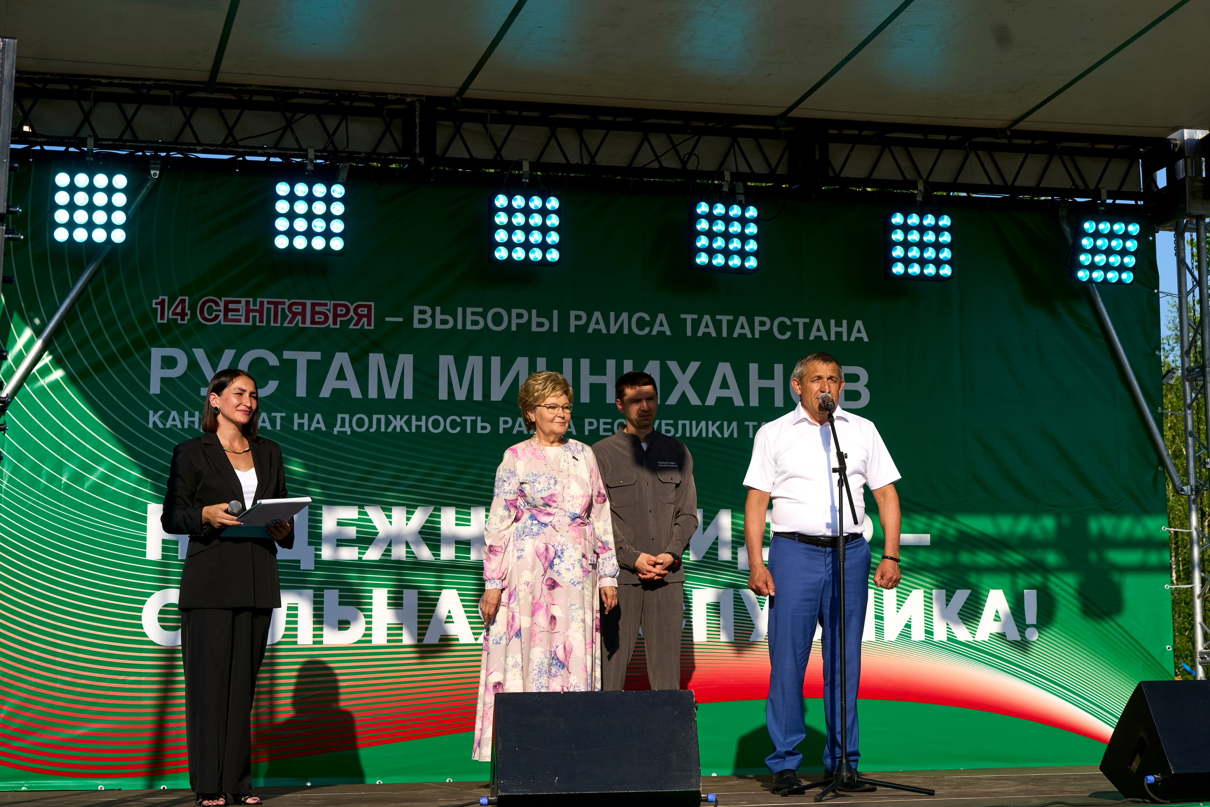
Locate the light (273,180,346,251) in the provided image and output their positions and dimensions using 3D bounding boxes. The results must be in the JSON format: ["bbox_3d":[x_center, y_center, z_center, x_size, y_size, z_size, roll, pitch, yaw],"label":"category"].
[{"bbox_3d":[-1.418,-0.883,8.869,0.338,0.338,0.145,1,-5,-12],"label":"light"}]

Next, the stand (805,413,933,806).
[{"bbox_3d":[0.936,0.735,6.948,0.570,1.470,0.570,0,-7,0],"label":"stand"}]

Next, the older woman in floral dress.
[{"bbox_3d":[-0.227,0.695,7.479,0.590,1.670,0.410,2,-7,-16],"label":"older woman in floral dress"}]

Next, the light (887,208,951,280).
[{"bbox_3d":[1.607,-0.804,9.535,0.338,0.338,0.145,1,-5,-12],"label":"light"}]

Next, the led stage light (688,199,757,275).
[{"bbox_3d":[0.595,-0.834,9.313,0.338,0.338,0.145,1,-3,-12],"label":"led stage light"}]

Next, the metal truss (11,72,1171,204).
[{"bbox_3d":[0.041,-1.297,9.400,6.000,0.350,0.350,1,-7,-12],"label":"metal truss"}]

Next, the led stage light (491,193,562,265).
[{"bbox_3d":[-0.394,-0.848,9.094,0.338,0.338,0.145,1,-5,-12],"label":"led stage light"}]

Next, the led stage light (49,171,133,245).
[{"bbox_3d":[-2.402,-0.900,8.651,0.338,0.338,0.145,1,-4,-12],"label":"led stage light"}]

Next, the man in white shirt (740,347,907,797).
[{"bbox_3d":[0.854,0.659,7.404,0.620,1.750,0.340,1,-7,-6],"label":"man in white shirt"}]

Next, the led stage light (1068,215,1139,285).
[{"bbox_3d":[2.626,-0.807,9.760,0.338,0.338,0.145,1,11,-12],"label":"led stage light"}]

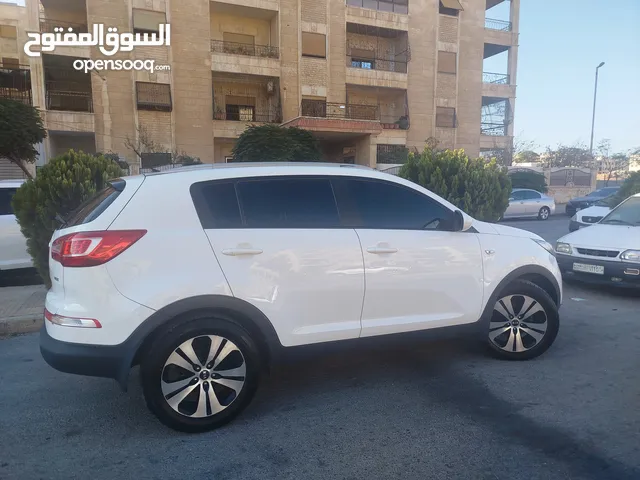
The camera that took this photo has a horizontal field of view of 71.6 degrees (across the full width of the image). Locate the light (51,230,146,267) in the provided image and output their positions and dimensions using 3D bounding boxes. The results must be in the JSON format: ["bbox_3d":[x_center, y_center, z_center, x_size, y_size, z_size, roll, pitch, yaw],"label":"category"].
[{"bbox_3d":[-1.298,0.034,2.570,0.500,0.215,0.420,-3,6,-26],"label":"light"}]

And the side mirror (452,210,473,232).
[{"bbox_3d":[1.046,-0.137,3.279,0.130,0.165,0.200,-3,7,-25],"label":"side mirror"}]

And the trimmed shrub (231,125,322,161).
[{"bbox_3d":[-1.767,-2.686,18.622,3.550,3.950,3.370,0,6,0],"label":"trimmed shrub"}]

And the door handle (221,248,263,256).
[{"bbox_3d":[-0.470,0.072,2.677,0.245,0.050,0.055,-3,7,-25],"label":"door handle"}]

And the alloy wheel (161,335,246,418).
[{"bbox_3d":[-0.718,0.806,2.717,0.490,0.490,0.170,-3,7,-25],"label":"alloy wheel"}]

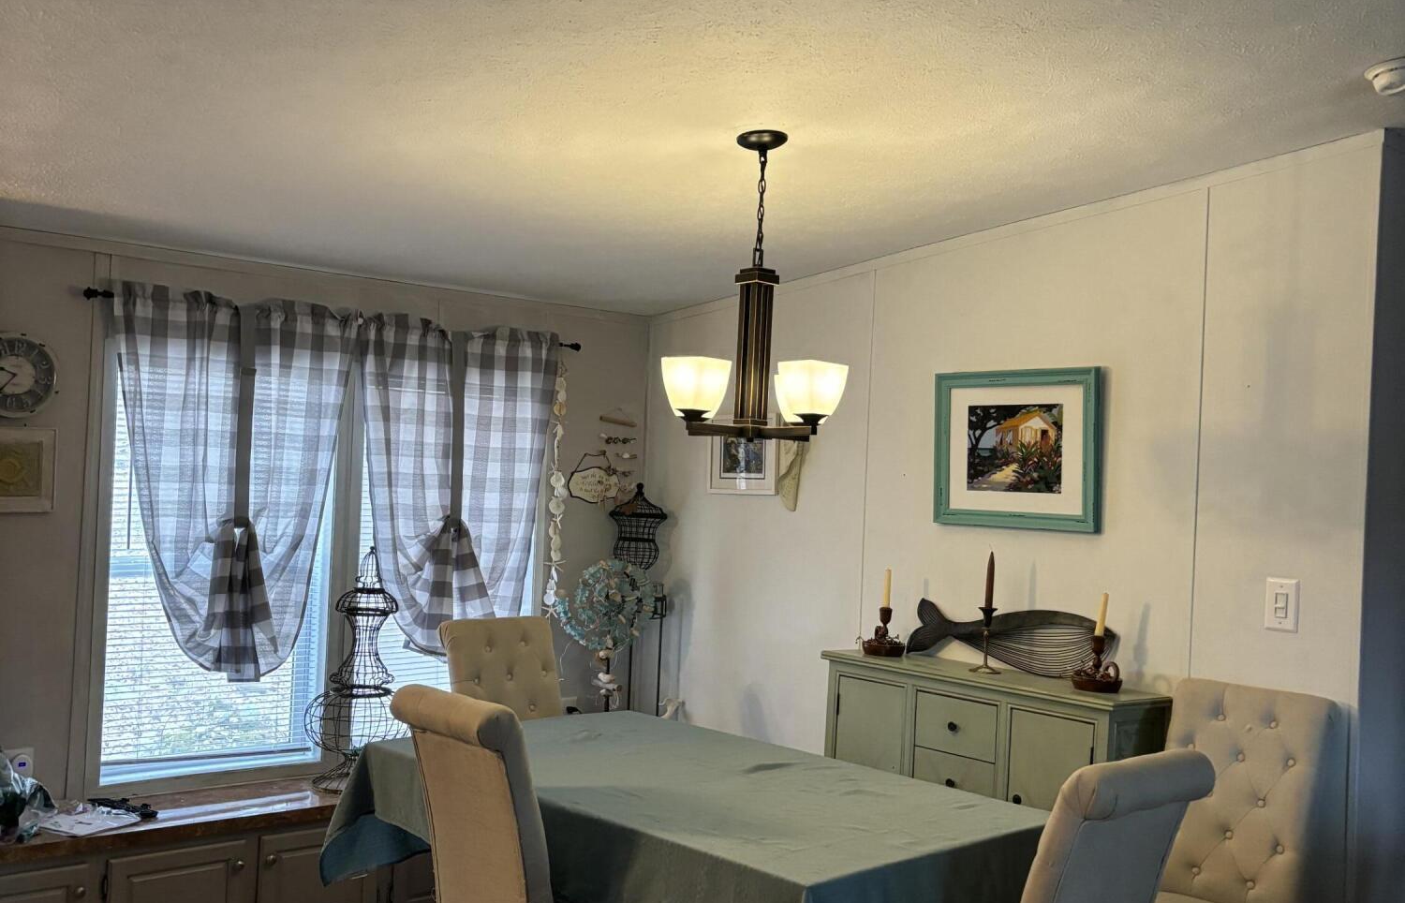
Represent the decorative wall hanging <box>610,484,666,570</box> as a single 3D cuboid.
[{"bbox_3d":[-0.249,0.306,5.482,0.235,0.360,0.220,2,-1,5],"label":"decorative wall hanging"}]

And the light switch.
[{"bbox_3d":[1.490,0.398,3.625,0.015,0.134,0.088,3,-1,-40],"label":"light switch"}]

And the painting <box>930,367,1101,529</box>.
[{"bbox_3d":[0.980,-0.008,4.412,0.029,0.484,0.620,3,-1,-42],"label":"painting"}]

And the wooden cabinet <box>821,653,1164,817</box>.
[{"bbox_3d":[0.841,1.139,4.262,0.307,0.929,1.073,3,-1,-42],"label":"wooden cabinet"}]

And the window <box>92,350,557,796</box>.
[{"bbox_3d":[-1.240,0.406,4.855,1.630,1.370,0.090,3,-1,-40],"label":"window"}]

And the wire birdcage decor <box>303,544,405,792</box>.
[{"bbox_3d":[-1.148,0.723,4.721,0.352,0.789,0.352,3,-1,-42],"label":"wire birdcage decor"}]

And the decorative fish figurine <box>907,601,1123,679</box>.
[{"bbox_3d":[0.915,0.560,4.206,0.080,0.200,0.770,3,-1,-40],"label":"decorative fish figurine"}]

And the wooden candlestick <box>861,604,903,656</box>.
[{"bbox_3d":[0.604,0.594,4.664,0.141,0.152,0.144,3,-1,-42],"label":"wooden candlestick"}]

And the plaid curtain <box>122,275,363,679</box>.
[{"bbox_3d":[-1.511,0.117,4.515,0.800,1.240,0.100,3,-1,-40],"label":"plaid curtain"}]

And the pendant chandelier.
[{"bbox_3d":[0.134,-0.399,3.446,0.460,0.740,0.460,3,-1,2],"label":"pendant chandelier"}]

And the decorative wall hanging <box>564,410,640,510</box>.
[{"bbox_3d":[-0.397,0.030,5.630,0.361,0.399,0.045,3,-1,-42],"label":"decorative wall hanging"}]

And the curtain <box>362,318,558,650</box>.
[{"bbox_3d":[-0.887,0.158,5.106,0.795,1.231,0.099,3,-1,-42],"label":"curtain"}]

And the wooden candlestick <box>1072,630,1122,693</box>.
[{"bbox_3d":[1.139,0.607,4.042,0.141,0.155,0.147,3,-1,-42],"label":"wooden candlestick"}]

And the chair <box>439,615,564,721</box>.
[{"bbox_3d":[-0.466,1.022,4.198,0.445,0.985,0.690,4,-1,-44],"label":"chair"}]

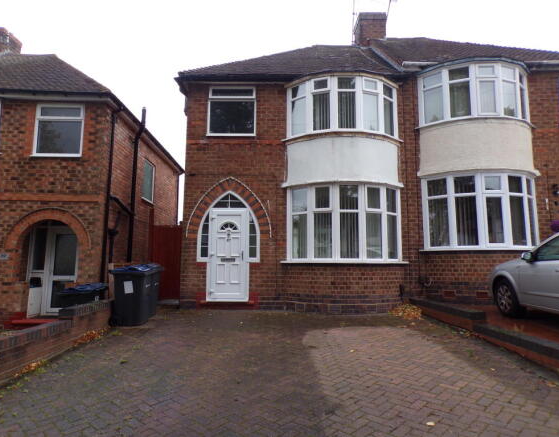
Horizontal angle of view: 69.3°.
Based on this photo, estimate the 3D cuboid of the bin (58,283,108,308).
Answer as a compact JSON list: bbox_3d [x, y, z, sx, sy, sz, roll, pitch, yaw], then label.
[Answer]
[{"bbox_3d":[-3.800,1.850,7.760,0.730,1.070,0.580,0,-8,0],"label":"bin"}]

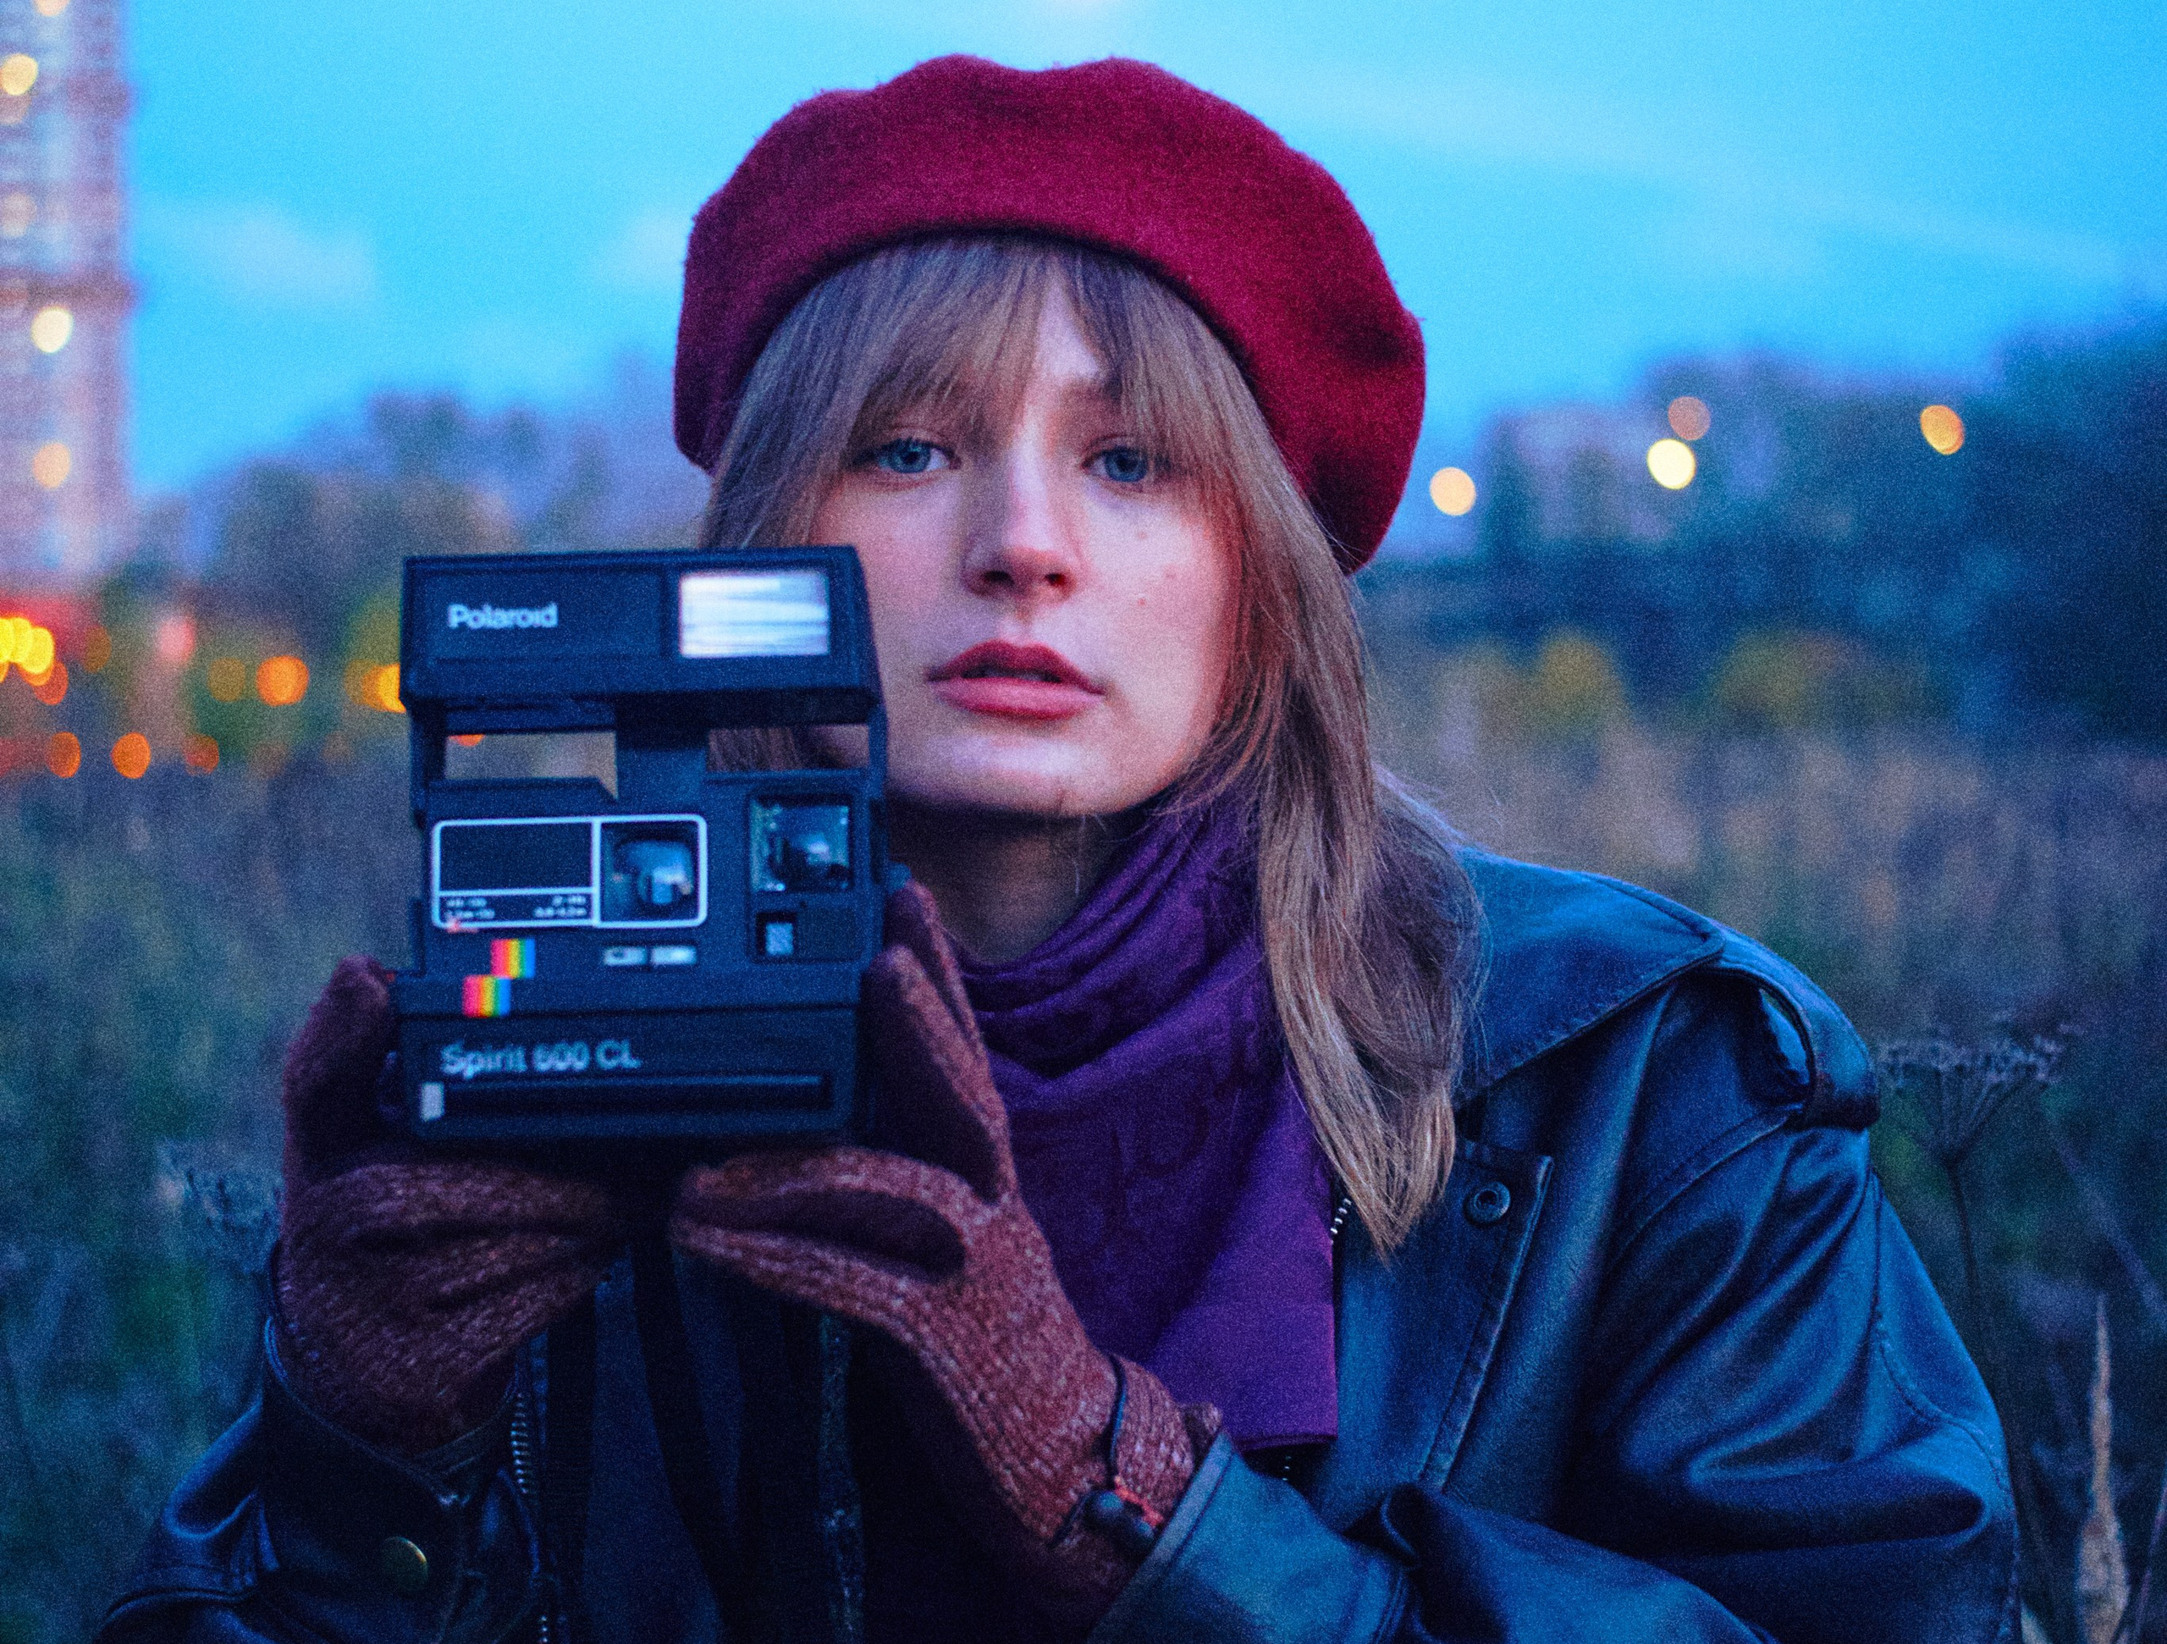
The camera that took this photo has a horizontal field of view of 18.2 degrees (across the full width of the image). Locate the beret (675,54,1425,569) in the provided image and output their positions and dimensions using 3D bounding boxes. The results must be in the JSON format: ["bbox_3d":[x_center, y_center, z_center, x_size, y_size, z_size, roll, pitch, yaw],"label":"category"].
[{"bbox_3d":[-0.011,-0.146,1.965,0.222,0.140,0.240,6,-20,-1],"label":"beret"}]

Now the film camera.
[{"bbox_3d":[-0.107,0.006,1.650,0.116,0.143,0.145,-1,-3,2],"label":"film camera"}]

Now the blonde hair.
[{"bbox_3d":[0.003,-0.029,2.050,0.230,0.312,0.230,1,-3,2],"label":"blonde hair"}]

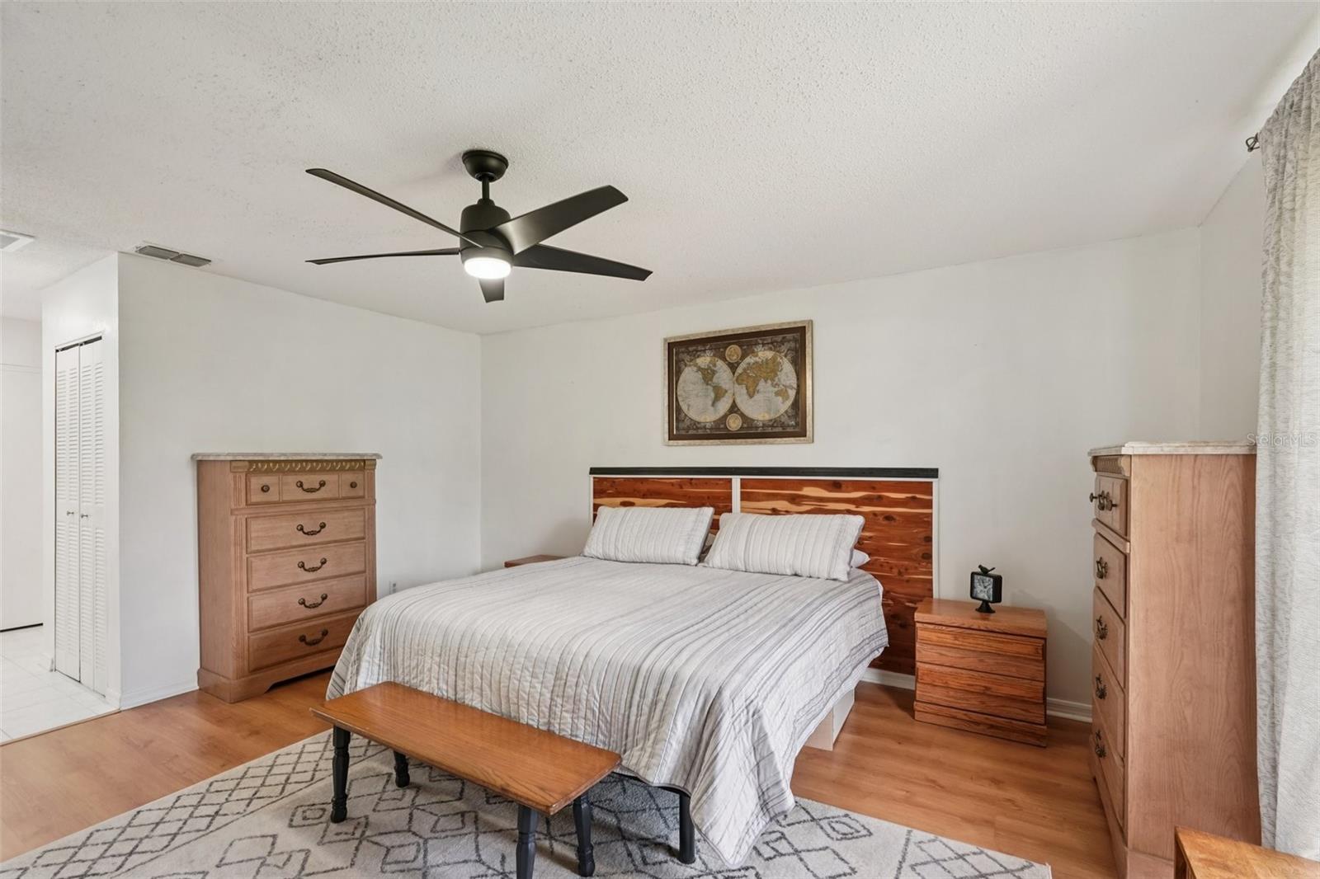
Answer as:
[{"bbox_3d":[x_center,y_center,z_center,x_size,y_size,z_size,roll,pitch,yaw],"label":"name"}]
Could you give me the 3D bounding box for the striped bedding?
[{"bbox_3d":[-0.099,0.981,2.901,2.110,0.480,1.970,-1,-2,30],"label":"striped bedding"}]

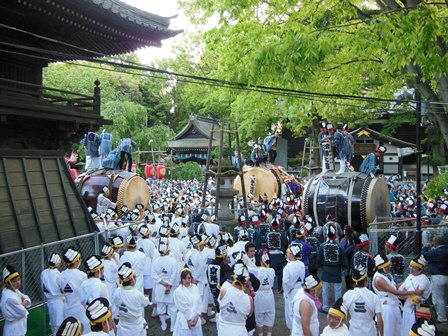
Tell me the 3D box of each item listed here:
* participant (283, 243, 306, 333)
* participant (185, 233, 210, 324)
[{"bbox_3d":[1.250,2.180,7.800,0.380,1.670,0.470,1,1,41],"label":"participant"},{"bbox_3d":[-0.500,2.150,8.550,0.550,1.760,0.400,0,0,25],"label":"participant"}]

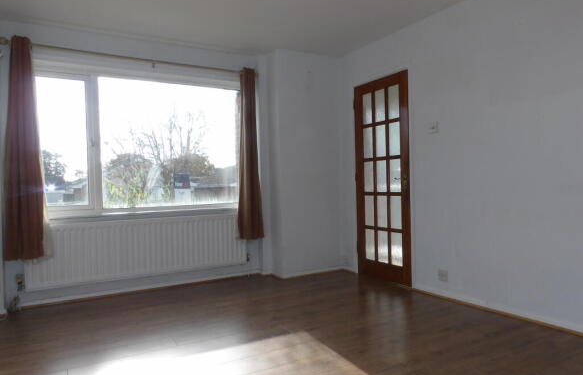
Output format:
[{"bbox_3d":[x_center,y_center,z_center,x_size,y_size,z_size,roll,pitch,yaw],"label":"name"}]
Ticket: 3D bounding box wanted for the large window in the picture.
[{"bbox_3d":[-1.381,-0.428,3.912,2.020,1.360,0.100,-2,1,-29],"label":"large window"}]

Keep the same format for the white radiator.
[{"bbox_3d":[-1.343,0.569,3.791,1.950,0.510,0.100,-2,1,-29],"label":"white radiator"}]

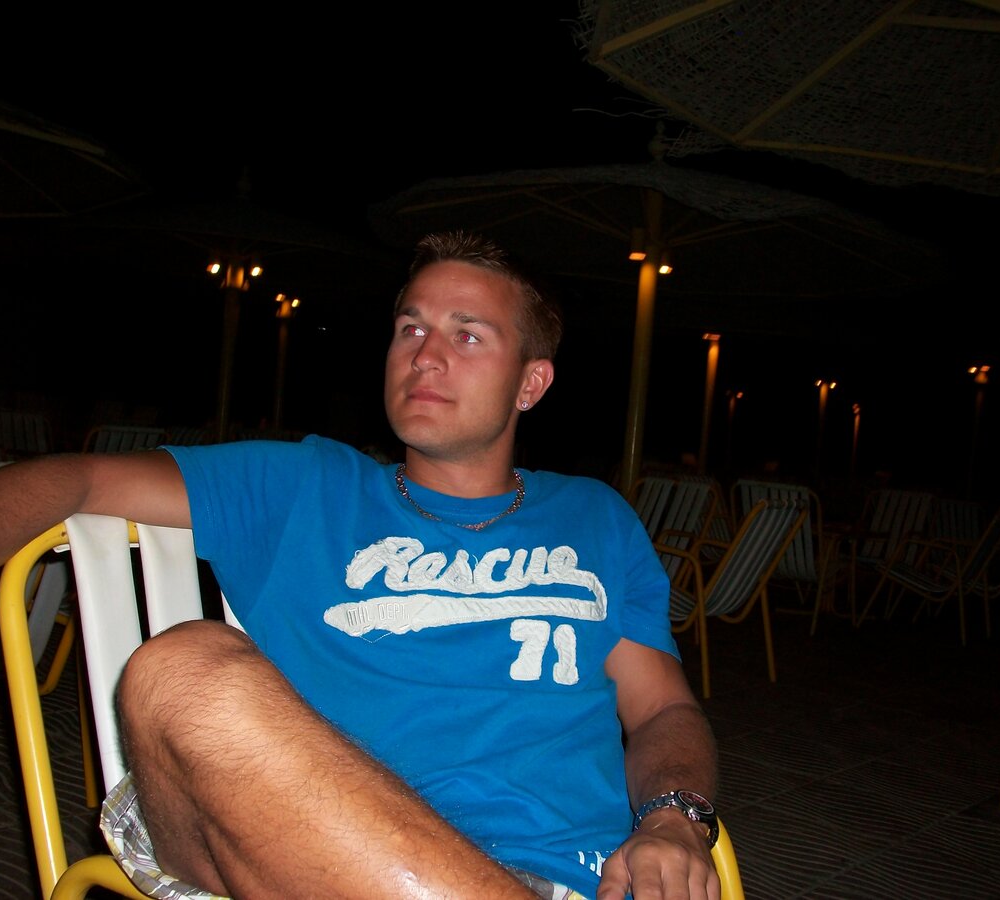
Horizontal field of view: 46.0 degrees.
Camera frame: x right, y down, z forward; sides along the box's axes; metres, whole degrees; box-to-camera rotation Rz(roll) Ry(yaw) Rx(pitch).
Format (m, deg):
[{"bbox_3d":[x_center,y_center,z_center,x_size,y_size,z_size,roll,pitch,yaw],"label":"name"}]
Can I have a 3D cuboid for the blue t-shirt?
[{"bbox_3d":[-0.082,0.239,1.290,0.510,0.540,0.290,-2,-18,-6],"label":"blue t-shirt"}]

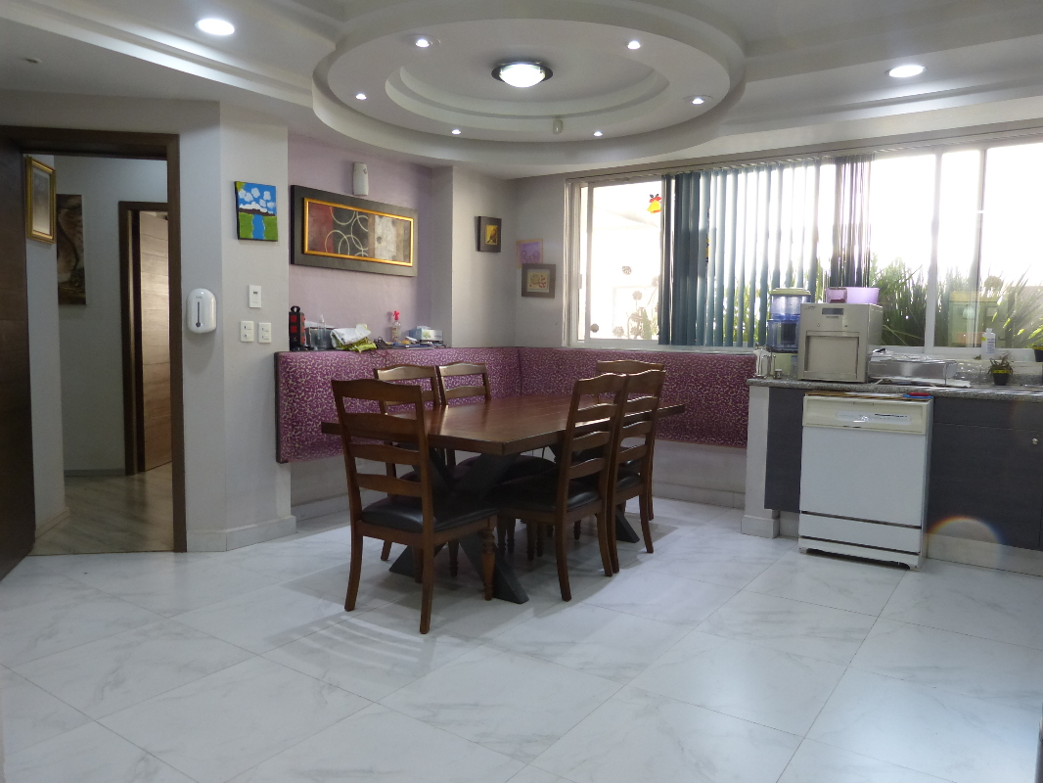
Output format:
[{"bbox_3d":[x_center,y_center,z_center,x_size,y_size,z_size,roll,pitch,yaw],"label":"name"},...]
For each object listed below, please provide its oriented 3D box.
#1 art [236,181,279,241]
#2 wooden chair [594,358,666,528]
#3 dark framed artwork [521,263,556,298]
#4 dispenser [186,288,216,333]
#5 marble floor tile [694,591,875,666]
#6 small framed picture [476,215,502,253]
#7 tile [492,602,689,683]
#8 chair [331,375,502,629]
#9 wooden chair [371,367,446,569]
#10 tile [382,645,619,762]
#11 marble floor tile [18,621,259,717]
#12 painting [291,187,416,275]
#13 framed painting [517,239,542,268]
[{"bbox_3d":[-1.460,-0.988,4.158,0.022,0.300,0.252,4,8,35],"label":"art"},{"bbox_3d":[0.555,0.331,4.802,0.480,1.025,0.580,4,5,35],"label":"wooden chair"},{"bbox_3d":[0.147,-0.893,6.109,0.320,0.265,0.025,4,5,35],"label":"dark framed artwork"},{"bbox_3d":[-1.682,-0.422,3.961,0.130,0.240,0.105,0,4,-8],"label":"dispenser"},{"bbox_3d":[1.120,0.983,3.175,0.600,0.012,0.600,4,5,35],"label":"marble floor tile"},{"bbox_3d":[-0.246,-1.219,5.887,0.030,0.260,0.270,4,5,35],"label":"small framed picture"},{"bbox_3d":[0.289,0.984,3.022,0.600,0.010,0.600,4,5,35],"label":"tile"},{"bbox_3d":[-0.442,0.441,3.272,0.490,1.014,0.580,4,5,35],"label":"chair"},{"bbox_3d":[-0.421,0.385,4.028,0.580,1.016,0.490,4,5,35],"label":"wooden chair"},{"bbox_3d":[-0.056,1.014,2.530,0.600,0.012,0.600,4,5,35],"label":"tile"},{"bbox_3d":[-1.386,0.983,2.724,0.600,0.010,0.600,4,5,35],"label":"marble floor tile"},{"bbox_3d":[-1.083,-1.045,5.057,0.035,0.480,1.100,4,5,35],"label":"painting"},{"bbox_3d":[0.068,-1.122,6.159,0.255,0.225,0.015,4,5,35],"label":"framed painting"}]

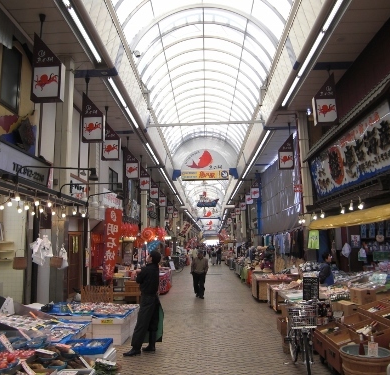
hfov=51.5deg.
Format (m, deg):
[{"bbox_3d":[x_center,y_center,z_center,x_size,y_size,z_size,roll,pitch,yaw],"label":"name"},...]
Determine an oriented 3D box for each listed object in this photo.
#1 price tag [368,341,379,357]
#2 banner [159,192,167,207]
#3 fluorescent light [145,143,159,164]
[{"bbox_3d":[1.920,1.743,4.350,0.110,0.160,0.010,-2,-9,14],"label":"price tag"},{"bbox_3d":[-2.326,0.807,29.669,0.580,1.360,0.220,-1,-8,1],"label":"banner"},{"bbox_3d":[-2.144,-1.674,20.819,0.120,0.100,4.768,-1,-8,1],"label":"fluorescent light"}]

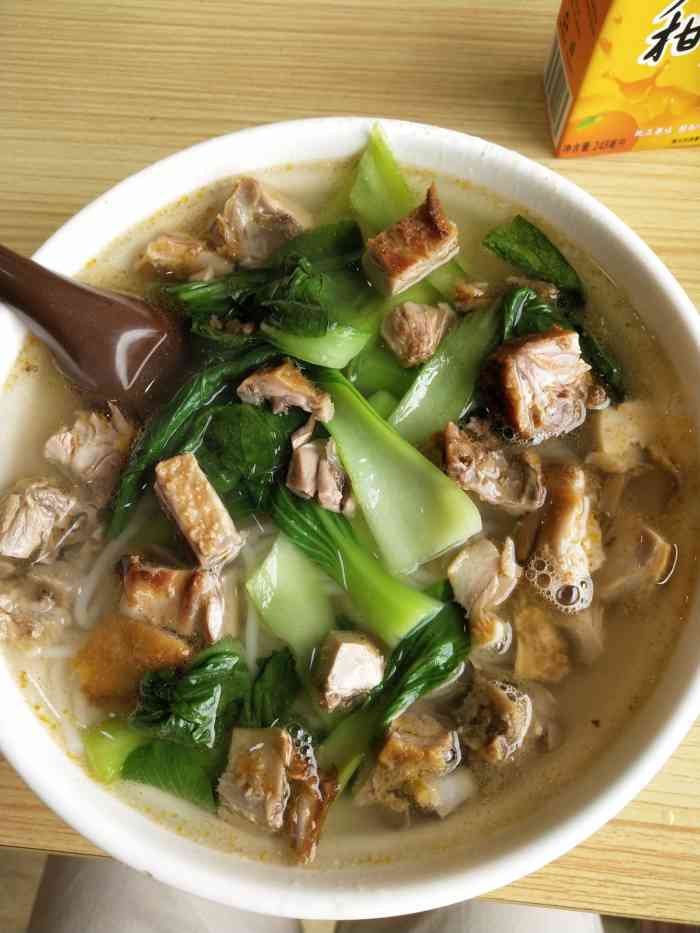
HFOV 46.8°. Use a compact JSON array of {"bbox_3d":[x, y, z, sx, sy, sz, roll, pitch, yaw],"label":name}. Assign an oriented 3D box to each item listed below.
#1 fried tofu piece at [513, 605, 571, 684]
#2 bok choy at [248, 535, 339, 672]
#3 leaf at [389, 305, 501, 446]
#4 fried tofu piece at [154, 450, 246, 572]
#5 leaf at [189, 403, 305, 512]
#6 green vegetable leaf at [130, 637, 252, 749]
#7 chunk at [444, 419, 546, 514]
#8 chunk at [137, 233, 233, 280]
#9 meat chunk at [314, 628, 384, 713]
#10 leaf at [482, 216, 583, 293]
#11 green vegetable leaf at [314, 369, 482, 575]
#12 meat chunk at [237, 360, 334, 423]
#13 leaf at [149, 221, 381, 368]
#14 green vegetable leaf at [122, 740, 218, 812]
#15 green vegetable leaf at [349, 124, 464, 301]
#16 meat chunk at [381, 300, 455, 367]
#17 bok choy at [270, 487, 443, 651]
[{"bbox_3d":[0.054,0.051,0.230,0.014,0.014,0.020,-4,76,0],"label":"fried tofu piece"},{"bbox_3d":[-0.016,0.036,0.218,0.017,0.012,0.031,-23,76,-3],"label":"bok choy"},{"bbox_3d":[0.028,-0.029,0.245,0.020,0.014,0.051,35,79,9],"label":"leaf"},{"bbox_3d":[-0.040,0.012,0.218,0.011,0.013,0.030,-27,77,-4],"label":"fried tofu piece"},{"bbox_3d":[-0.029,-0.002,0.225,0.031,0.010,0.026,-13,76,-1],"label":"leaf"},{"bbox_3d":[-0.041,0.057,0.217,0.028,0.018,0.028,18,76,7],"label":"green vegetable leaf"},{"bbox_3d":[0.041,0.001,0.230,0.033,0.020,0.019,26,77,9],"label":"chunk"},{"bbox_3d":[-0.051,-0.064,0.251,0.027,0.018,0.015,16,76,7],"label":"chunk"},{"bbox_3d":[0.000,0.054,0.213,0.017,0.018,0.021,12,73,5],"label":"meat chunk"},{"bbox_3d":[0.058,-0.065,0.247,0.032,0.010,0.014,35,79,11],"label":"leaf"},{"bbox_3d":[0.014,0.002,0.230,0.026,0.016,0.061,-30,77,-6],"label":"green vegetable leaf"},{"bbox_3d":[-0.017,-0.021,0.224,0.027,0.012,0.013,12,77,5],"label":"meat chunk"},{"bbox_3d":[-0.023,-0.050,0.235,0.064,0.019,0.033,6,76,4],"label":"leaf"},{"bbox_3d":[-0.046,0.080,0.214,0.026,0.010,0.013,15,76,6],"label":"green vegetable leaf"},{"bbox_3d":[0.013,-0.078,0.252,0.021,0.022,0.059,-26,75,-5],"label":"green vegetable leaf"},{"bbox_3d":[0.020,-0.042,0.238,0.021,0.018,0.018,-33,76,-7],"label":"meat chunk"},{"bbox_3d":[0.002,0.027,0.215,0.056,0.015,0.018,42,81,11],"label":"bok choy"}]

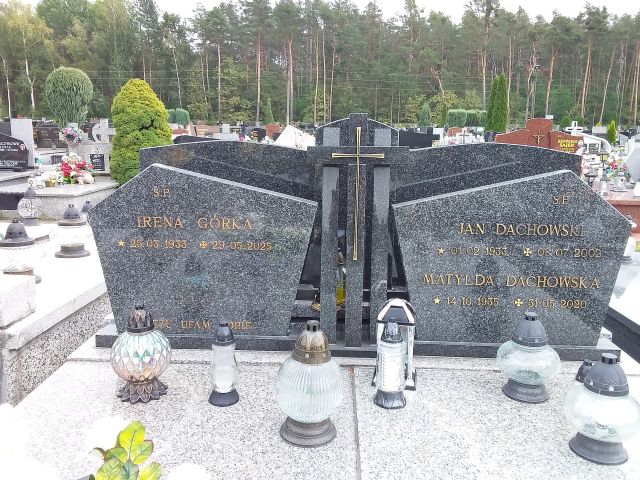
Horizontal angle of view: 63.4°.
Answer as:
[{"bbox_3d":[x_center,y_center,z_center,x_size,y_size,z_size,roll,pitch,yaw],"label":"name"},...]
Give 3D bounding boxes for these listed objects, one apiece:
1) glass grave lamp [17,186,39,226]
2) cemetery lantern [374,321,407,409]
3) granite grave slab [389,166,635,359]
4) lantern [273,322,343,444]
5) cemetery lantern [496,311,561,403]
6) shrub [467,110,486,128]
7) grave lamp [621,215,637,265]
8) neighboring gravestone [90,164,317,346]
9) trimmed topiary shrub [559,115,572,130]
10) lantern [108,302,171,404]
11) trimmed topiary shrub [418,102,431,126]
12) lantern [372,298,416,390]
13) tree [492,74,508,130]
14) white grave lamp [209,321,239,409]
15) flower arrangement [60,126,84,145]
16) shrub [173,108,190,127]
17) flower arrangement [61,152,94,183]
[{"bbox_3d":[-1.885,-0.222,3.356,0.130,0.248,0.130,-7,14,-29],"label":"glass grave lamp"},{"bbox_3d":[0.212,0.358,1.528,0.096,0.255,0.096,0,13,0],"label":"cemetery lantern"},{"bbox_3d":[0.689,0.064,1.927,0.844,0.640,0.085,1,8,2],"label":"granite grave slab"},{"bbox_3d":[-0.028,0.374,1.394,0.178,0.316,0.178,1,12,2],"label":"lantern"},{"bbox_3d":[0.638,0.348,1.583,0.184,0.257,0.184,0,13,0],"label":"cemetery lantern"},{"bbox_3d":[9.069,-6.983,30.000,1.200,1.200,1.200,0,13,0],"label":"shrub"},{"bbox_3d":[1.778,-0.004,2.980,0.094,0.278,0.094,8,15,31],"label":"grave lamp"},{"bbox_3d":[-0.432,0.042,1.945,0.835,0.639,0.085,1,8,2],"label":"neighboring gravestone"},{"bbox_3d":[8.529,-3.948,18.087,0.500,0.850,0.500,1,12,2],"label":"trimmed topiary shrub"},{"bbox_3d":[-0.543,0.333,1.573,0.177,0.277,0.177,0,13,0],"label":"lantern"},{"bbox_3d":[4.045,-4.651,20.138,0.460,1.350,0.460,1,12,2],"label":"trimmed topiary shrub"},{"bbox_3d":[0.245,0.319,1.663,0.138,0.275,0.138,3,13,11],"label":"lantern"},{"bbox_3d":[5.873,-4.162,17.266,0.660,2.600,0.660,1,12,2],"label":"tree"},{"bbox_3d":[-0.293,0.372,1.569,0.094,0.241,0.094,1,12,2],"label":"white grave lamp"},{"bbox_3d":[-3.984,-1.691,8.300,0.360,0.290,0.280,0,13,0],"label":"flower arrangement"},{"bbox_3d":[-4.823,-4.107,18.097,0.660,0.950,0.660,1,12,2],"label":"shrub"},{"bbox_3d":[-3.412,-1.001,7.300,0.460,0.410,0.380,0,13,0],"label":"flower arrangement"}]

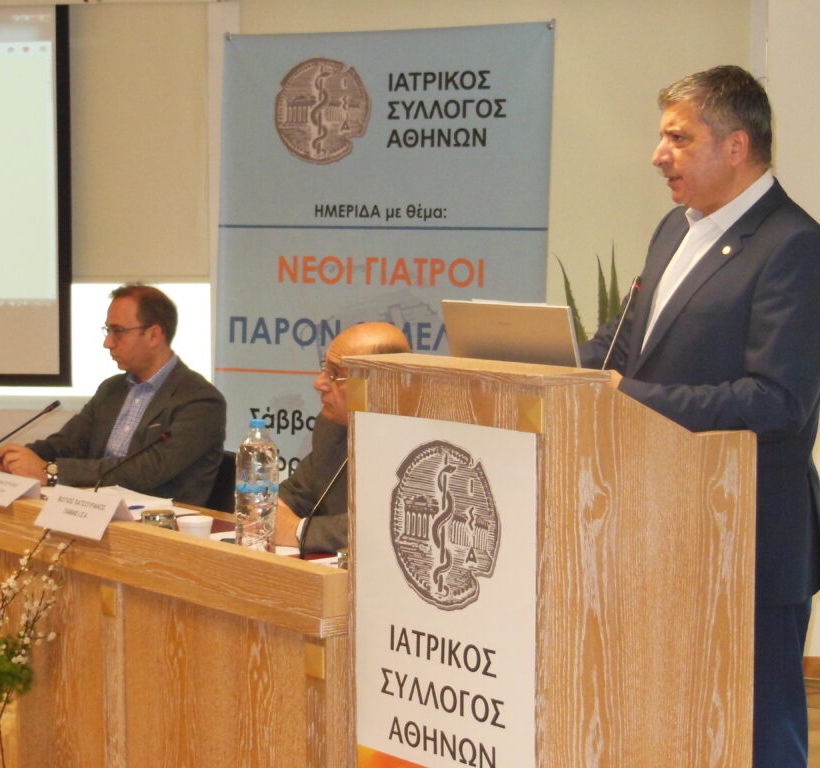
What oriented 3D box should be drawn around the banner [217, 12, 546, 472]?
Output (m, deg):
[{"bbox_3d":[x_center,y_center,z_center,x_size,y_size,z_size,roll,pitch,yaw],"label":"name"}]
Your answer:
[{"bbox_3d":[-0.090,0.027,5.695,1.000,2.000,0.080,2,3,24],"label":"banner"}]

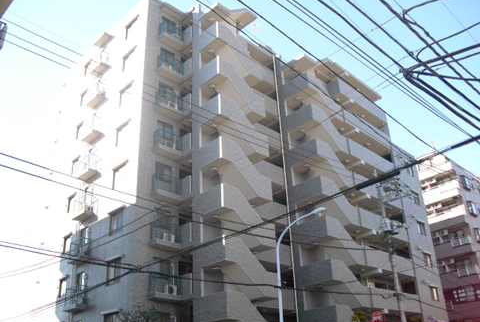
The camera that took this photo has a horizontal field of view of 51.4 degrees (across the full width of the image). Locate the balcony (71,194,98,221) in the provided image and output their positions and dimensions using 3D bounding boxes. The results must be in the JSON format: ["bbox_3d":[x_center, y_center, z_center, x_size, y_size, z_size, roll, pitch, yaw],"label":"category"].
[{"bbox_3d":[-9.944,2.986,31.824,0.508,1.291,1.501,21,-35,-40],"label":"balcony"}]

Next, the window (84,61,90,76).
[{"bbox_3d":[-11.770,-7.335,38.760,0.120,1.087,0.881,21,-35,-40],"label":"window"}]

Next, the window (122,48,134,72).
[{"bbox_3d":[-7.635,-6.853,34.261,0.183,1.221,1.577,21,-35,-38],"label":"window"}]

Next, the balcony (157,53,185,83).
[{"bbox_3d":[-4.612,-6.189,33.162,1.732,1.380,0.600,21,-34,-40],"label":"balcony"}]

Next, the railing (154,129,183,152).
[{"bbox_3d":[-4.375,-1.146,30.698,1.702,1.103,0.530,21,-34,-40],"label":"railing"}]

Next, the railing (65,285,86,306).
[{"bbox_3d":[-9.711,7.947,29.287,0.550,1.069,1.547,21,-34,-40],"label":"railing"}]

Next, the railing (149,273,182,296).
[{"bbox_3d":[-3.997,6.653,26.821,1.701,1.092,0.523,21,-35,-40],"label":"railing"}]

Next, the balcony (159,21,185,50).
[{"bbox_3d":[-4.672,-8.666,34.243,1.701,1.341,0.523,21,-35,-40],"label":"balcony"}]

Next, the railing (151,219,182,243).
[{"bbox_3d":[-4.154,4.079,28.174,1.702,1.103,0.530,21,-34,-40],"label":"railing"}]

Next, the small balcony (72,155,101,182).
[{"bbox_3d":[-10.196,0.387,33.519,0.621,1.302,1.694,21,-35,-38],"label":"small balcony"}]

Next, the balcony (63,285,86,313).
[{"bbox_3d":[-9.718,8.130,29.332,0.508,1.291,1.501,21,-35,-40],"label":"balcony"}]

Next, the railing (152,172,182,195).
[{"bbox_3d":[-4.224,1.510,29.313,1.701,1.092,0.523,21,-35,-40],"label":"railing"}]

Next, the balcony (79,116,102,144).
[{"bbox_3d":[-10.121,-2.194,34.206,0.600,1.311,1.547,21,-34,-40],"label":"balcony"}]

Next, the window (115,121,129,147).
[{"bbox_3d":[-7.363,-1.658,31.284,0.180,1.300,1.480,21,-34,-40],"label":"window"}]

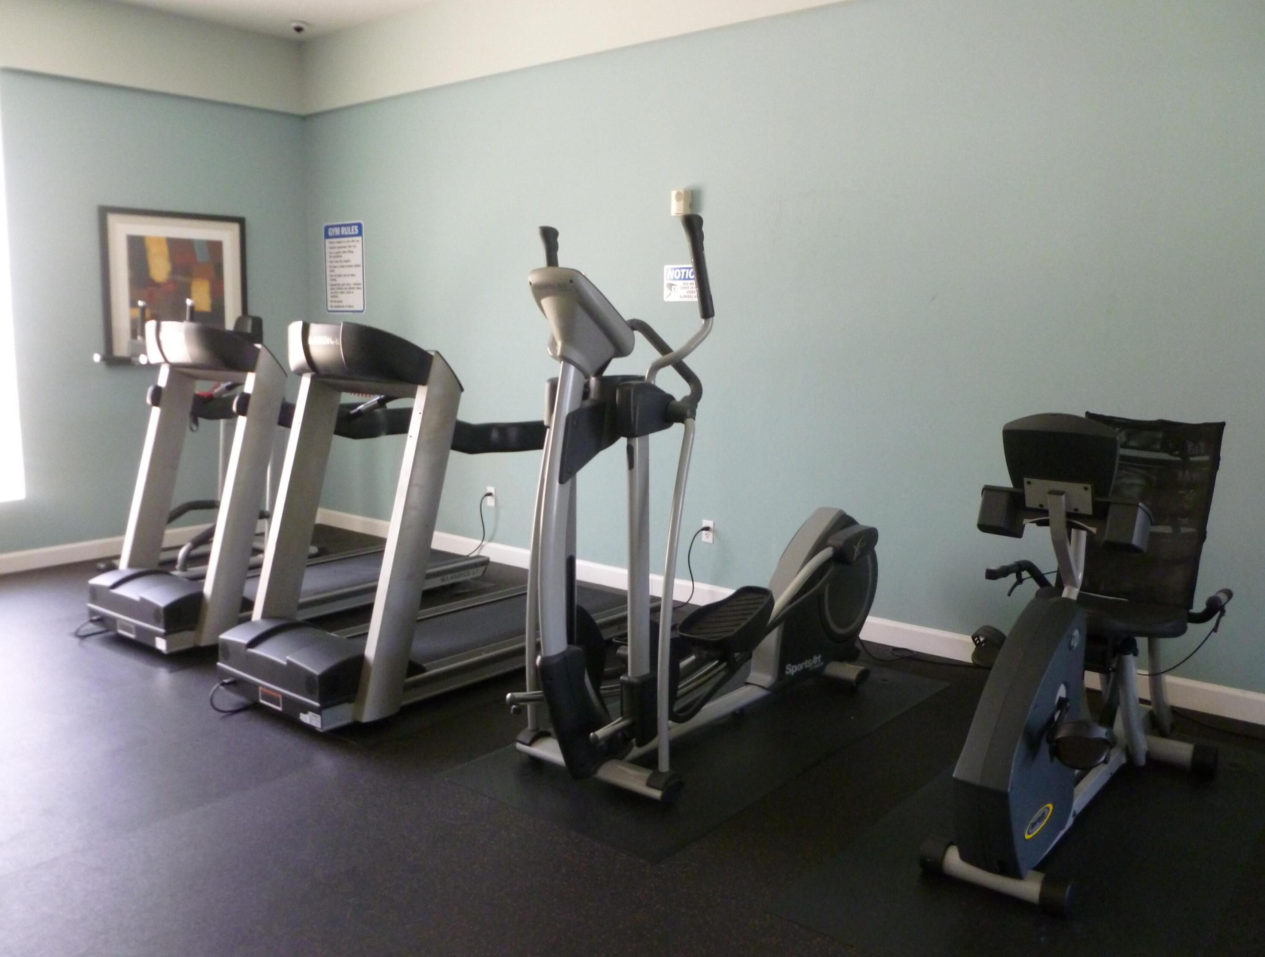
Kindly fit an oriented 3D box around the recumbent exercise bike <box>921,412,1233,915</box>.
[{"bbox_3d":[1.360,0.381,3.039,0.665,1.219,1.521,7,10,38],"label":"recumbent exercise bike"}]

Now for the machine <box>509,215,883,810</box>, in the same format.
[{"bbox_3d":[0.342,0.004,3.767,0.685,1.742,1.954,6,10,36],"label":"machine"}]

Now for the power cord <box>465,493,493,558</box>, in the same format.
[{"bbox_3d":[-0.942,0.293,6.255,0.151,0.413,0.151,7,11,39],"label":"power cord"}]

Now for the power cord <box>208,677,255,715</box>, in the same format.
[{"bbox_3d":[-1.511,0.803,3.873,0.131,0.101,0.131,7,11,39],"label":"power cord"}]

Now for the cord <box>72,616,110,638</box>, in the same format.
[{"bbox_3d":[-2.465,0.671,4.748,0.151,0.101,0.131,7,11,39],"label":"cord"}]

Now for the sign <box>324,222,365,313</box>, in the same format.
[{"bbox_3d":[-1.944,-1.415,6.975,0.453,0.609,0.010,7,11,39],"label":"sign"}]

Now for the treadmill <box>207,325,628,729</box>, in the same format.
[{"bbox_3d":[-0.713,0.060,4.387,0.826,1.440,1.909,7,11,40],"label":"treadmill"}]

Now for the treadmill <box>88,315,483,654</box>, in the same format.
[{"bbox_3d":[-1.662,-0.069,5.235,0.826,1.440,1.909,7,10,38],"label":"treadmill"}]

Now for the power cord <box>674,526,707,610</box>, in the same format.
[{"bbox_3d":[0.293,0.457,5.249,0.121,0.413,0.151,7,11,39],"label":"power cord"}]

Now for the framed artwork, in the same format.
[{"bbox_3d":[-2.852,-1.195,6.495,0.035,0.937,0.937,7,11,39],"label":"framed artwork"}]

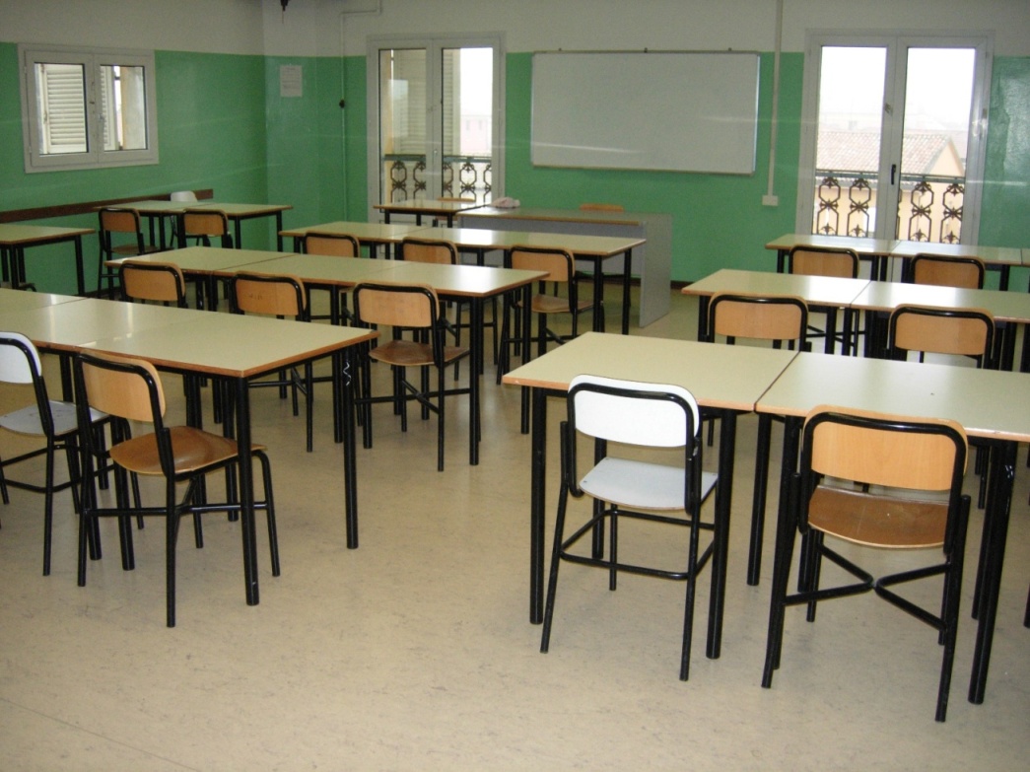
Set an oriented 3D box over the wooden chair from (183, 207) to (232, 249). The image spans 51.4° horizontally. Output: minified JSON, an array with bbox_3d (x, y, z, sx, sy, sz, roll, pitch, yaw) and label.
[{"bbox_3d":[-2.256,-0.979,8.201,0.480,0.788,0.490,5,15,18],"label":"wooden chair"}]

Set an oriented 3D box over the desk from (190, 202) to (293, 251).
[{"bbox_3d":[-2.233,-1.014,8.379,0.707,0.768,0.687,6,15,21],"label":"desk"}]

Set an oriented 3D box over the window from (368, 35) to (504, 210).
[{"bbox_3d":[-0.750,-2.177,10.086,1.390,2.180,0.110,7,16,23],"label":"window"}]

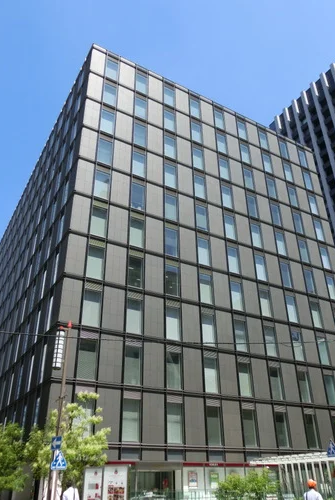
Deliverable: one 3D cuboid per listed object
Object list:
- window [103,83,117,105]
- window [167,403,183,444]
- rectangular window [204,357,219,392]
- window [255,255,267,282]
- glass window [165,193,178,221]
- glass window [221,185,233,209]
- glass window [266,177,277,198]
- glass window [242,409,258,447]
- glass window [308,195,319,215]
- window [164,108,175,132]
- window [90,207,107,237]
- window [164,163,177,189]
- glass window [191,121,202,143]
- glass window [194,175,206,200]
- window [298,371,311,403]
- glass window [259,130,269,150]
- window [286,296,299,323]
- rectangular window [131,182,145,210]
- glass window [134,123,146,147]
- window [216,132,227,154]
[{"bbox_3d":[-5.869,-15.749,42.862,1.280,2.860,0.150,15,-33,-26],"label":"window"},{"bbox_3d":[0.541,12.825,31.306,1.370,2.850,0.150,15,-33,-26],"label":"window"},{"bbox_3d":[3.554,10.147,33.951,1.382,2.800,0.150,15,-33,-26],"label":"rectangular window"},{"bbox_3d":[9.741,1.813,43.792,1.300,2.850,0.150,15,-33,-26],"label":"window"},{"bbox_3d":[0.340,-4.196,41.306,1.380,2.840,0.180,15,-33,-26],"label":"glass window"},{"bbox_3d":[6.579,-5.946,46.467,1.380,2.800,0.180,15,-33,-26],"label":"glass window"},{"bbox_3d":[12.609,-7.303,50.341,1.280,2.860,0.150,15,-33,-26],"label":"glass window"},{"bbox_3d":[6.739,14.498,34.669,1.320,2.900,0.150,15,-33,-26],"label":"glass window"},{"bbox_3d":[18.755,-5.613,53.468,1.280,2.860,0.150,15,-33,-26],"label":"glass window"},{"bbox_3d":[0.277,-14.058,45.989,1.280,2.860,0.150,15,-33,-26],"label":"window"},{"bbox_3d":[-5.822,-2.412,35.651,1.370,2.850,0.150,15,-33,-26],"label":"window"},{"bbox_3d":[0.321,-7.583,42.757,1.300,2.850,0.150,15,-33,-26],"label":"window"},{"bbox_3d":[3.287,-12.996,46.971,1.382,2.800,0.150,15,-33,-26],"label":"glass window"},{"bbox_3d":[3.389,-6.617,44.350,1.320,2.900,0.150,15,-33,-26],"label":"glass window"},{"bbox_3d":[12.639,12.648,38.583,1.382,2.800,0.150,15,-33,-26],"label":"window"},{"bbox_3d":[12.530,-14.116,54.179,1.280,2.860,0.150,15,-33,-26],"label":"glass window"},{"bbox_3d":[12.563,6.033,42.305,1.382,2.800,0.150,15,-33,-26],"label":"window"},{"bbox_3d":[-2.767,-5.011,39.257,1.300,2.850,0.150,15,-33,-26],"label":"rectangular window"},{"bbox_3d":[-2.820,-11.687,42.913,1.370,2.850,0.150,15,-33,-26],"label":"glass window"},{"bbox_3d":[6.446,-12.641,49.675,1.300,2.850,0.150,15,-33,-26],"label":"window"}]

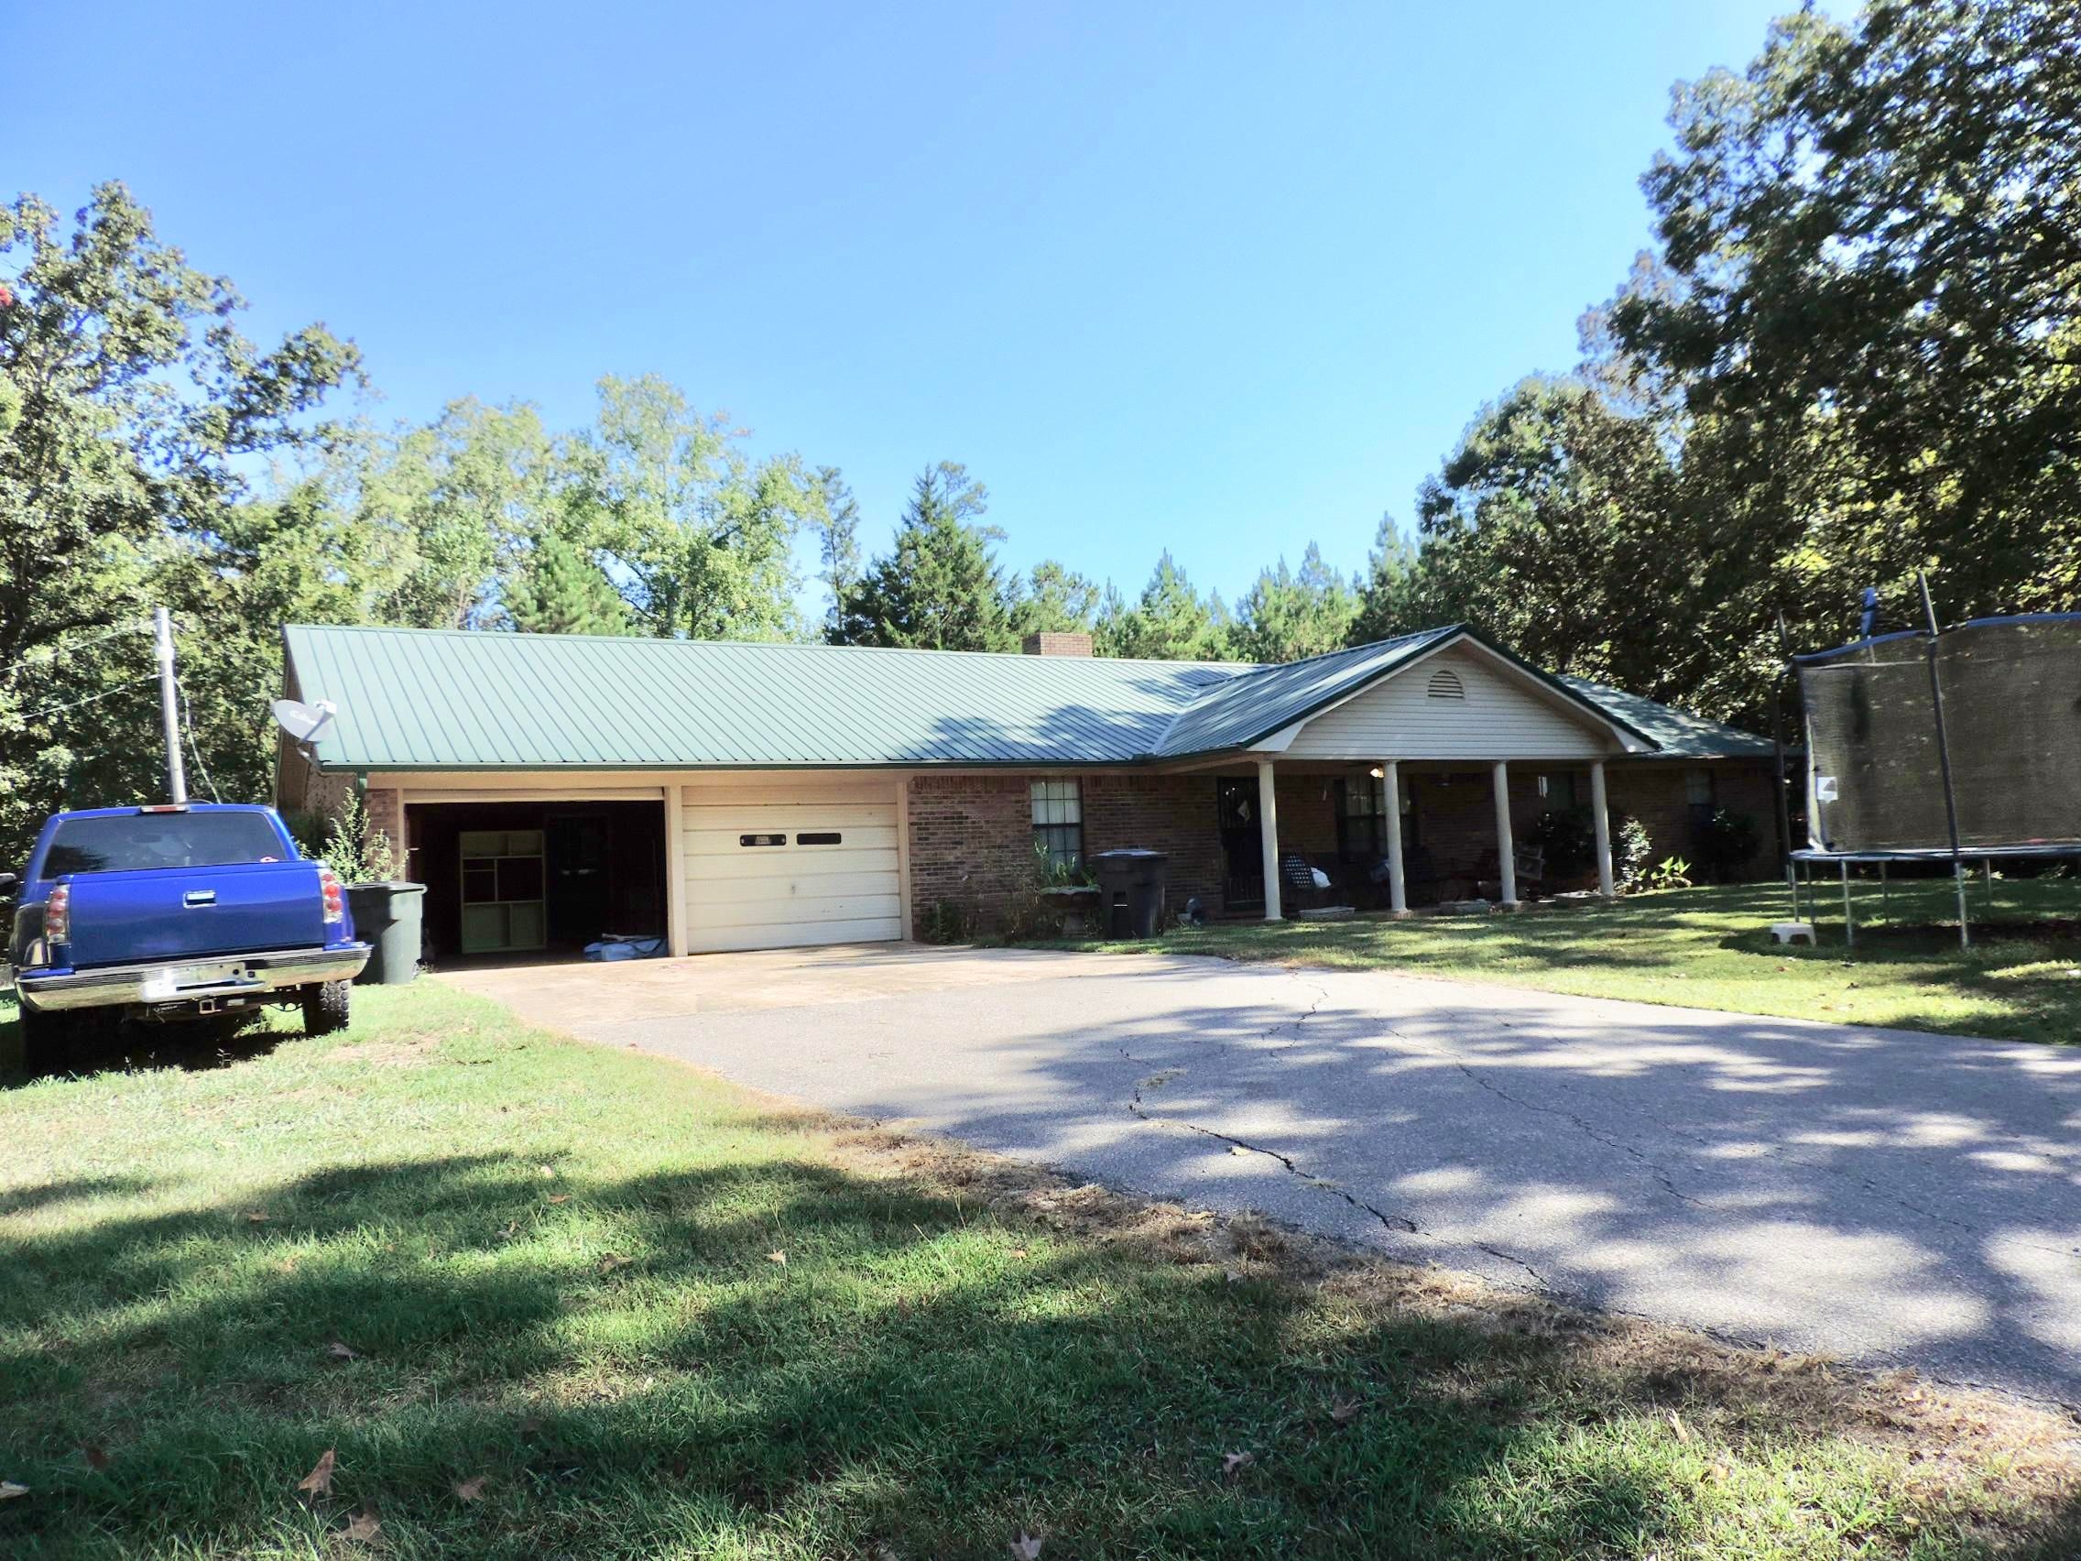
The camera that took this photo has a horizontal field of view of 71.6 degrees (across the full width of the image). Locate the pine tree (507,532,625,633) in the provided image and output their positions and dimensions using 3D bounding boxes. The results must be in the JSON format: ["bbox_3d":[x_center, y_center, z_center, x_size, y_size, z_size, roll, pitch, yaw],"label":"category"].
[{"bbox_3d":[-10.004,-1.088,30.768,3.900,8.570,3.900,-2,-3,0],"label":"pine tree"}]

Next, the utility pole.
[{"bbox_3d":[-13.178,0.064,22.059,0.200,5.480,0.200,-7,-3,0],"label":"utility pole"}]

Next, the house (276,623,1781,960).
[{"bbox_3d":[1.247,-0.009,25.742,25.980,4.780,13.530,-1,-4,-31],"label":"house"}]

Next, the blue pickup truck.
[{"bbox_3d":[-6.823,1.082,11.326,1.980,1.800,5.450,-2,-3,-35],"label":"blue pickup truck"}]

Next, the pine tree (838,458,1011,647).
[{"bbox_3d":[-2.661,-2.486,36.692,5.400,11.360,5.400,-2,-3,0],"label":"pine tree"}]

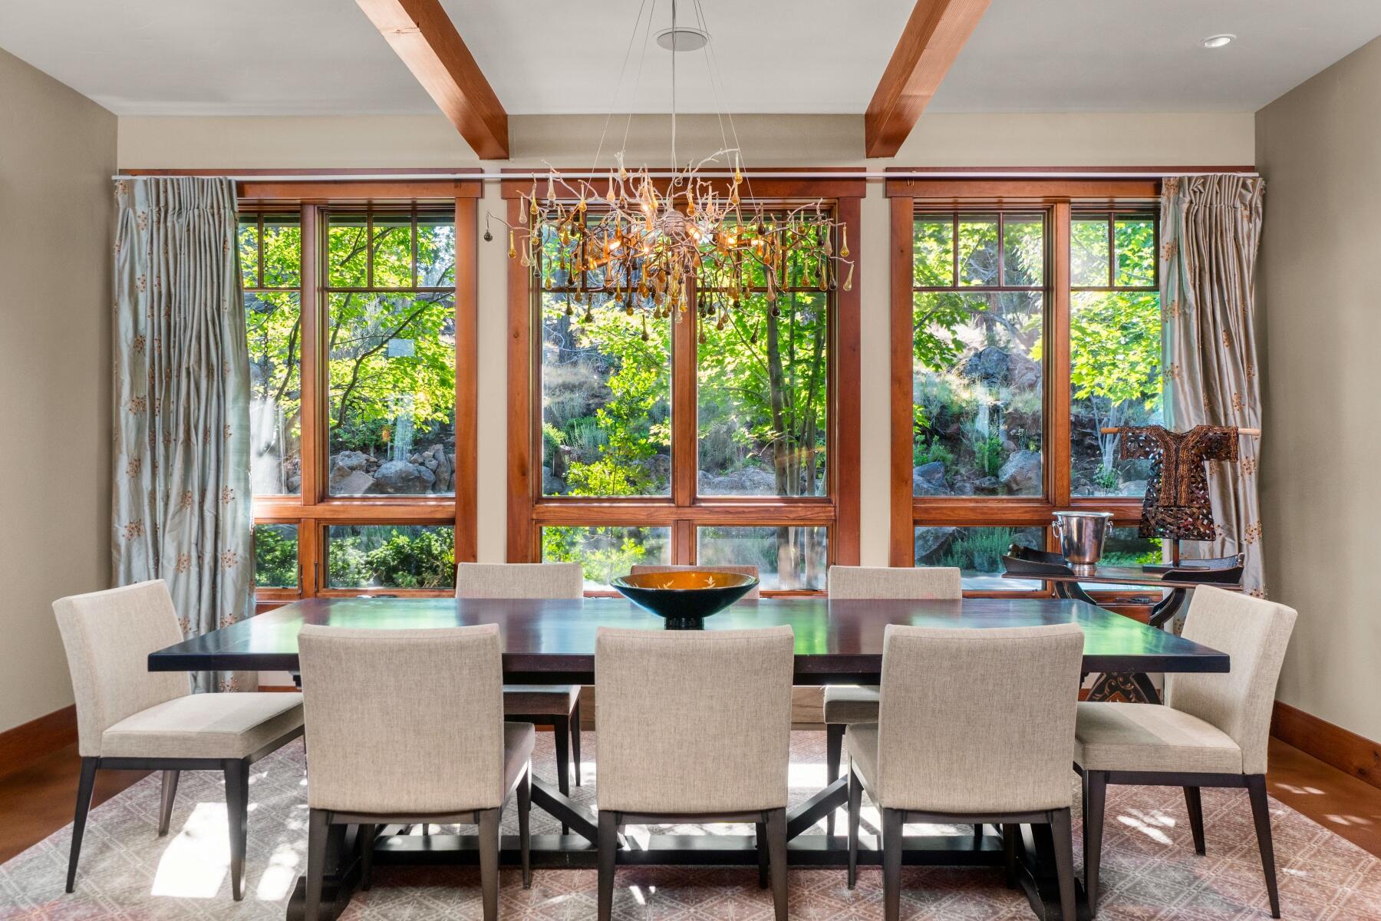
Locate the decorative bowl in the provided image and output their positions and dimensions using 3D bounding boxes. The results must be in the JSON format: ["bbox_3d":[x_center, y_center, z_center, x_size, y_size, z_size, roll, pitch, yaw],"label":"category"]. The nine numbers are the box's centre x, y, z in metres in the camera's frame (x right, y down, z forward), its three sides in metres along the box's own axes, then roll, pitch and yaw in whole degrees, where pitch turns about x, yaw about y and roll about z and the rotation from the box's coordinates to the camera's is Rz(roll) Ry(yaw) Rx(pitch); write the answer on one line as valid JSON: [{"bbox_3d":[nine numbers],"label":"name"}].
[{"bbox_3d":[-0.014,0.419,2.811,0.432,0.133,0.432,0,0,0],"label":"decorative bowl"}]

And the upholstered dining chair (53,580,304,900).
[{"bbox_3d":[-1.532,0.820,2.967,0.573,0.854,0.488,0,0,3],"label":"upholstered dining chair"}]

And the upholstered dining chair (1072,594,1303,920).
[{"bbox_3d":[1.366,0.821,2.835,0.573,0.854,0.488,0,0,4],"label":"upholstered dining chair"}]

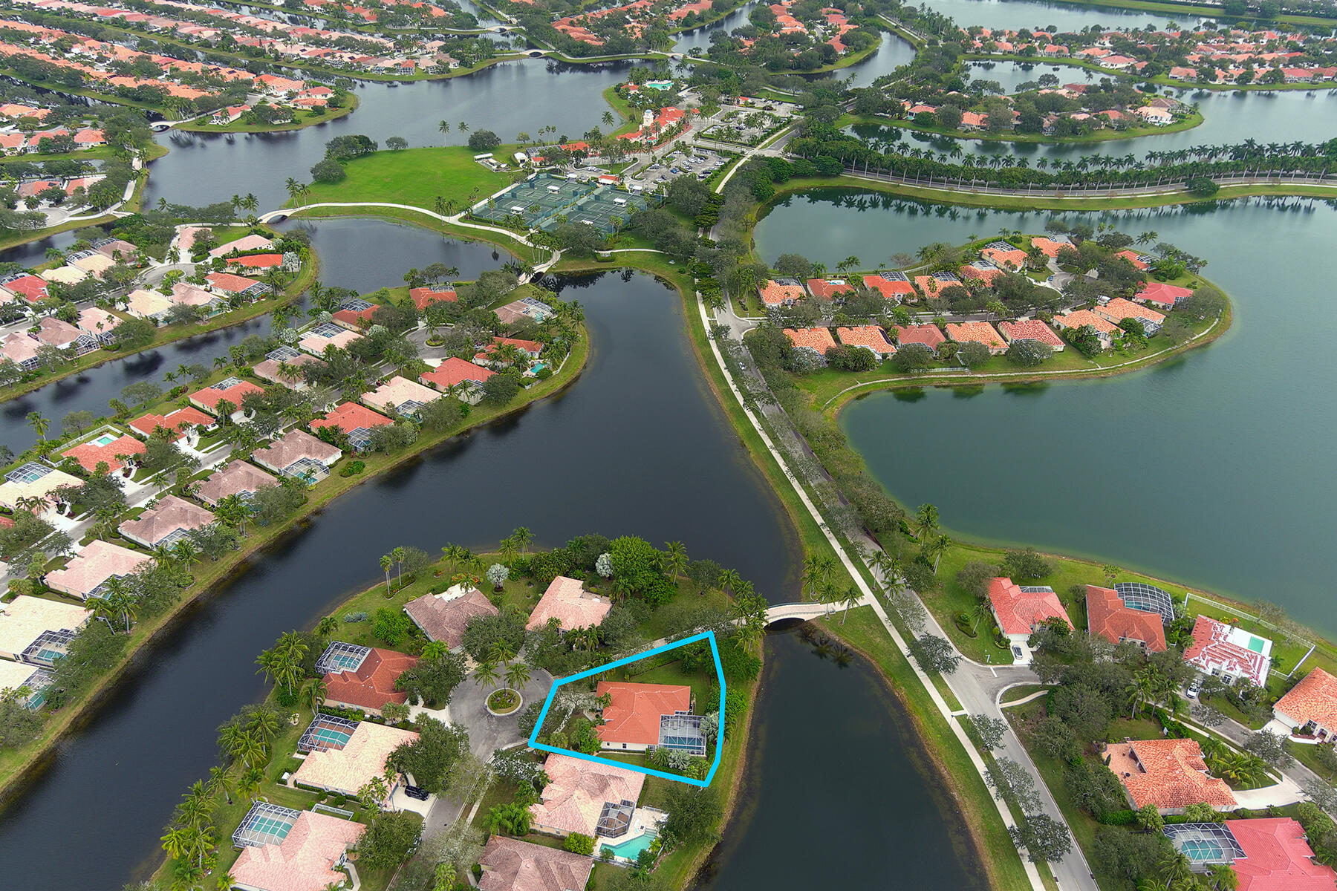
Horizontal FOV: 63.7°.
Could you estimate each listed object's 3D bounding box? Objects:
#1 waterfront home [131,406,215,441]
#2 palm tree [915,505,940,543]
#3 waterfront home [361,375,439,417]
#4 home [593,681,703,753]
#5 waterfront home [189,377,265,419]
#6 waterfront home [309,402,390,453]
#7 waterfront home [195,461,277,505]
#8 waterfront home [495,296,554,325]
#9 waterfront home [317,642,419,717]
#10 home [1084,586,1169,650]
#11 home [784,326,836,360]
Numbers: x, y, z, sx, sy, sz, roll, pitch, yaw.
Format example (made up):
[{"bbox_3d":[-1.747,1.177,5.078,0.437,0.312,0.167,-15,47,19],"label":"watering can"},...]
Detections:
[{"bbox_3d":[-179.390,-8.460,389.940,24.000,6.400,19.800,21,39,27],"label":"waterfront home"},{"bbox_3d":[76.720,24.850,321.120,7.000,12.800,7.000,1,33,0],"label":"palm tree"},{"bbox_3d":[-94.451,-17.722,379.762,22.300,5.800,18.300,22,37,30],"label":"waterfront home"},{"bbox_3d":[-4.631,68.317,274.446,28.700,6.400,20.200,2,34,3],"label":"home"},{"bbox_3d":[-158.930,-18.220,389.630,21.800,6.400,19.700,24,40,32],"label":"waterfront home"},{"bbox_3d":[-110.150,-8.110,374.810,23.200,6.400,18.300,21,38,28],"label":"waterfront home"},{"bbox_3d":[-137.640,12.660,341.950,23.100,6.400,19.500,22,38,30],"label":"waterfront home"},{"bbox_3d":[-59.450,-54.502,440.155,19.200,5.800,20.600,28,41,36],"label":"waterfront home"},{"bbox_3d":[-80.372,60.825,284.807,29.400,6.400,20.100,8,35,12],"label":"waterfront home"},{"bbox_3d":[131.930,49.690,310.690,20.500,6.400,24.000,10,35,13],"label":"home"},{"bbox_3d":[59.004,-42.709,440.505,18.000,6.200,23.800,-5,34,-7],"label":"home"}]

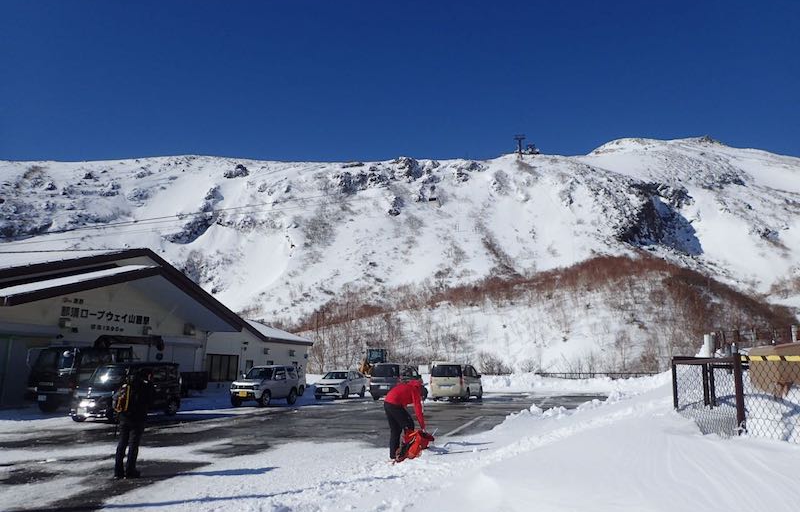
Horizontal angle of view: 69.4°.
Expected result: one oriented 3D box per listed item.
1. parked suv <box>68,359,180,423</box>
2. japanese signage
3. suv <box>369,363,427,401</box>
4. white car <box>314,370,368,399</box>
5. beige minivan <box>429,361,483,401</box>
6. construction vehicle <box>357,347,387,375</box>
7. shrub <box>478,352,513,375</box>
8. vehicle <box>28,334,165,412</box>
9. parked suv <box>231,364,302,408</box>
[{"bbox_3d":[-8.795,4.415,18.854,1.475,1.780,3.395,-3,-11,16],"label":"parked suv"},{"bbox_3d":[-13.549,2.847,27.060,0.100,1.350,5.725,-3,-11,15],"label":"japanese signage"},{"bbox_3d":[-0.082,6.545,30.325,1.720,1.840,4.700,-3,-11,14],"label":"suv"},{"bbox_3d":[-3.154,6.982,31.620,1.695,1.460,4.400,-3,-11,15],"label":"white car"},{"bbox_3d":[2.982,6.413,29.625,1.695,1.840,4.690,-3,-11,18],"label":"beige minivan"},{"bbox_3d":[-1.952,8.563,44.178,2.250,3.000,5.400,-8,-13,36],"label":"construction vehicle"},{"bbox_3d":[7.553,8.595,45.699,2.800,1.900,2.400,0,-11,0],"label":"shrub"},{"bbox_3d":[-10.767,4.510,22.247,1.980,2.850,6.500,-3,-11,17],"label":"vehicle"},{"bbox_3d":[-5.863,5.672,25.312,1.475,1.700,3.395,-3,-11,17],"label":"parked suv"}]

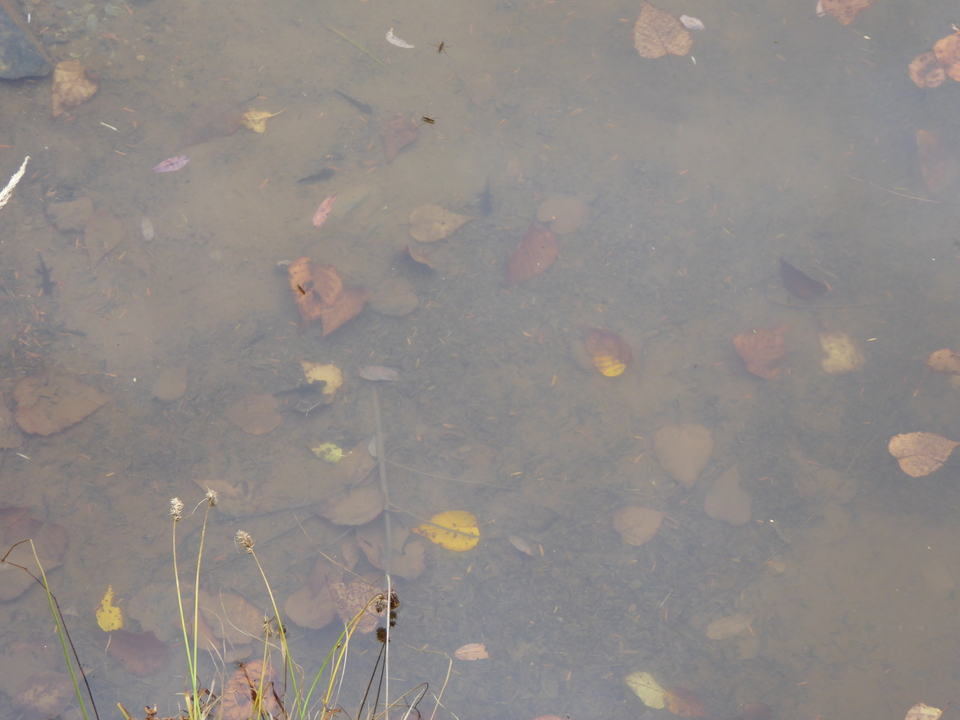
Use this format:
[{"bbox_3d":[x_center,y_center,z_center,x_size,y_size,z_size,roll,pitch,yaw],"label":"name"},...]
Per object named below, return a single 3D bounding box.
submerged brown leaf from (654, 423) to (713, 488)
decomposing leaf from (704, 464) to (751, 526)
[{"bbox_3d":[0.216,0.100,2.305,0.060,0.010,0.087,-2,50,-2],"label":"submerged brown leaf"},{"bbox_3d":[0.266,0.142,2.334,0.050,0.008,0.081,7,52,5],"label":"decomposing leaf"}]

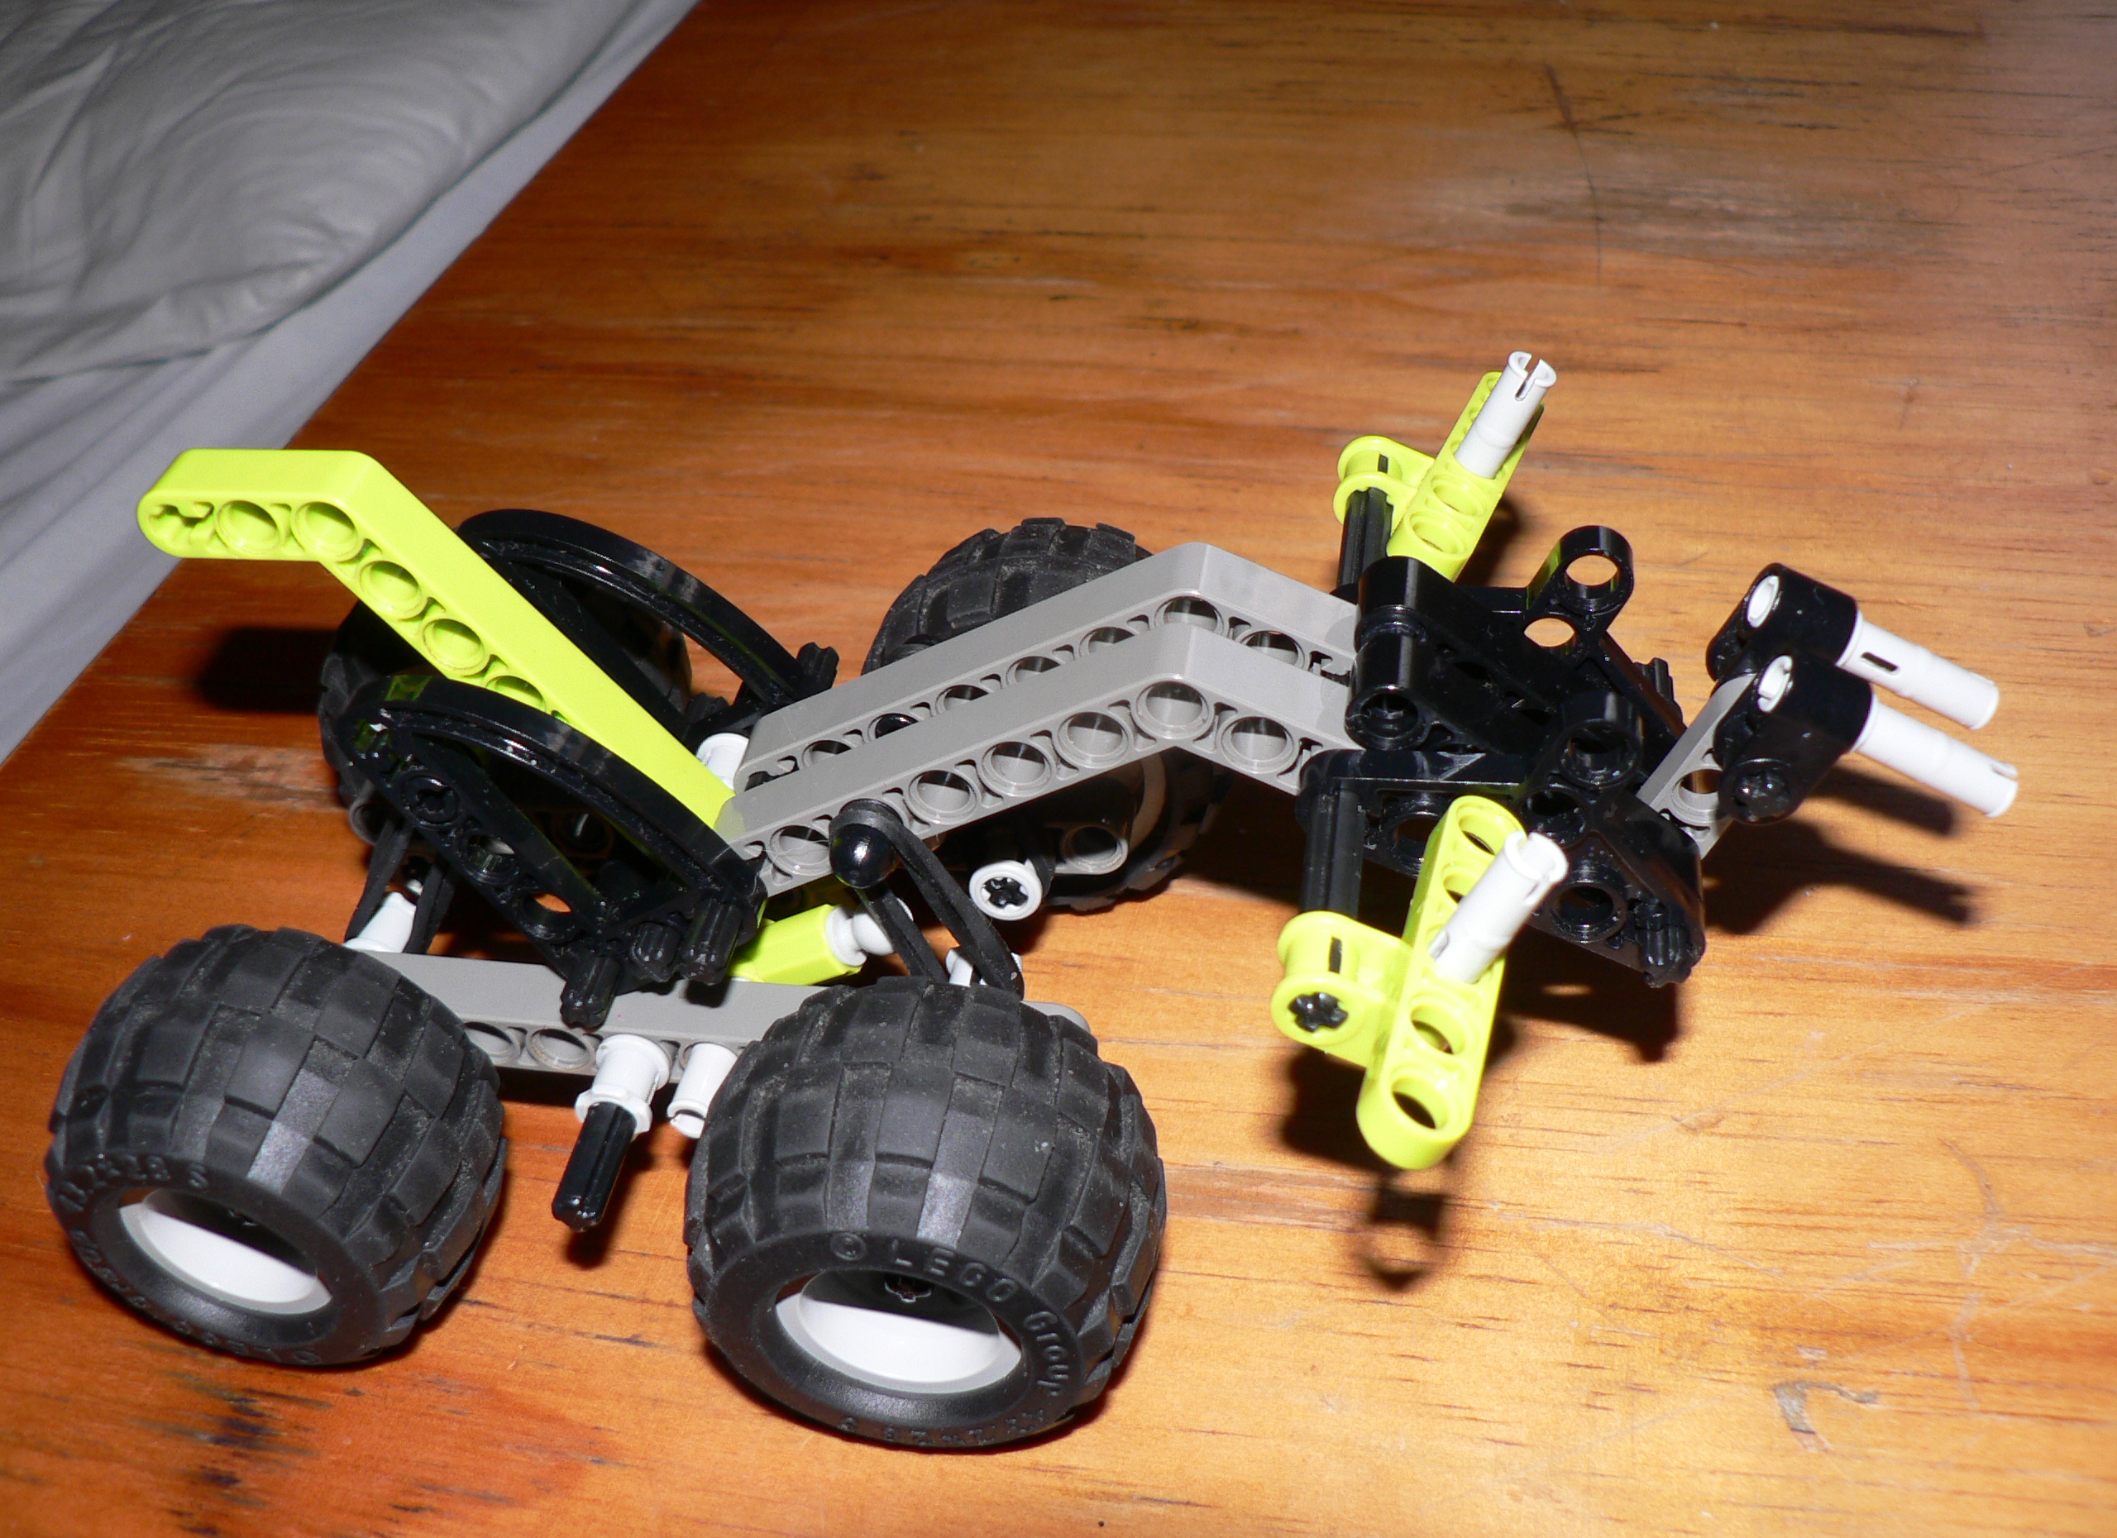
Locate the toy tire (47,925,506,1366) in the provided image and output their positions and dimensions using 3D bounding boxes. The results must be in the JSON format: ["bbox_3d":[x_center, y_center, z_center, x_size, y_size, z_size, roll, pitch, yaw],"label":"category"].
[{"bbox_3d":[-0.073,0.036,0.207,0.043,0.043,0.028,3,44,9],"label":"toy tire"}]

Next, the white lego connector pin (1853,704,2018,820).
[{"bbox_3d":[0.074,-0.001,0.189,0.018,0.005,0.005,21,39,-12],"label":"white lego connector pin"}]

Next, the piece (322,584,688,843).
[{"bbox_3d":[-0.064,-0.008,0.256,0.043,0.043,0.028,2,34,4],"label":"piece"}]

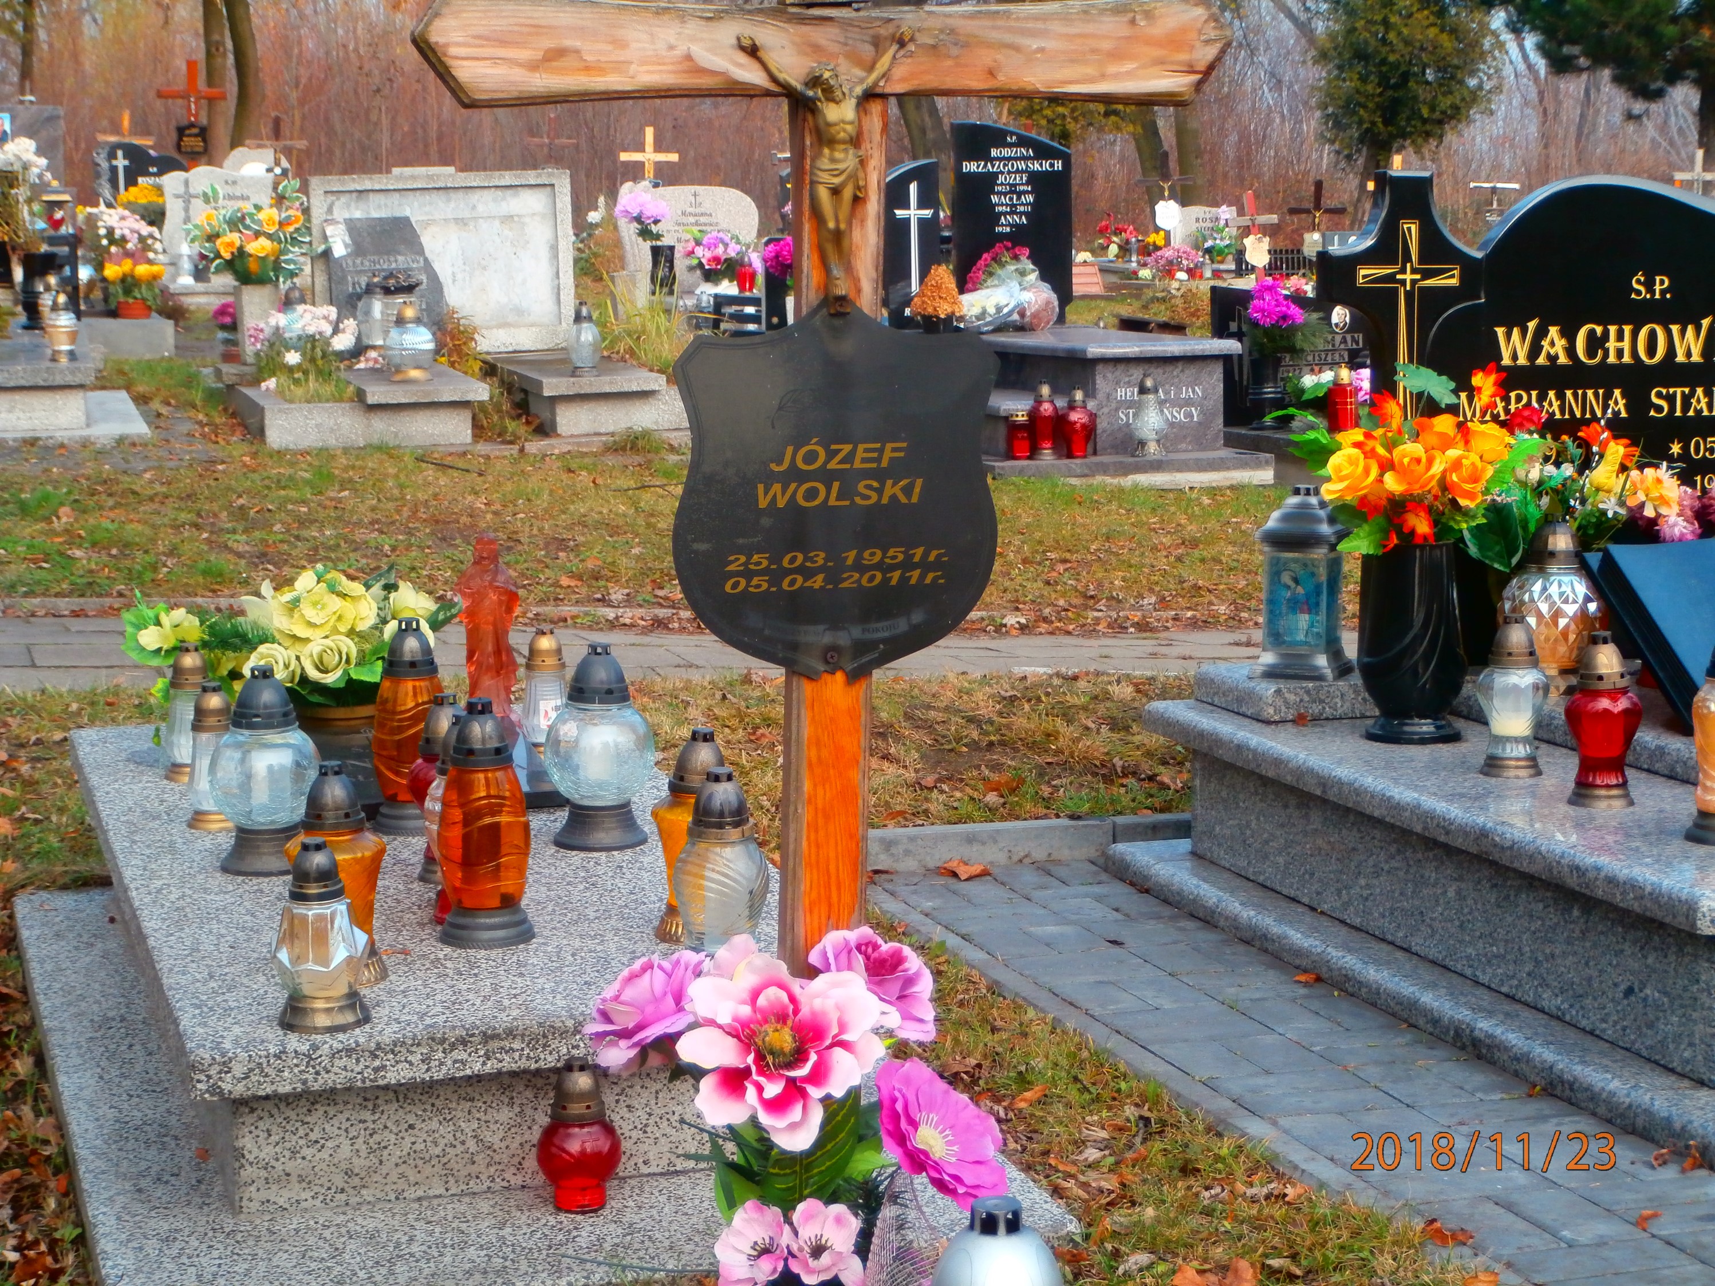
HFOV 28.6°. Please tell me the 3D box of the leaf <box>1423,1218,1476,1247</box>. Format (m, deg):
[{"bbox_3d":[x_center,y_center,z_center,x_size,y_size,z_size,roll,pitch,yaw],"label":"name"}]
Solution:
[{"bbox_3d":[0.640,0.639,3.650,0.058,0.022,0.045,-1,7,0],"label":"leaf"}]

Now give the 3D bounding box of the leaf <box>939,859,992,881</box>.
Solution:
[{"bbox_3d":[0.184,0.388,5.740,0.090,0.030,0.060,-1,7,0],"label":"leaf"}]

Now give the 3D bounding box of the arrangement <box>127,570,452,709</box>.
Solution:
[{"bbox_3d":[-0.838,-0.011,4.980,0.470,0.175,0.280,-3,9,-17],"label":"arrangement"}]

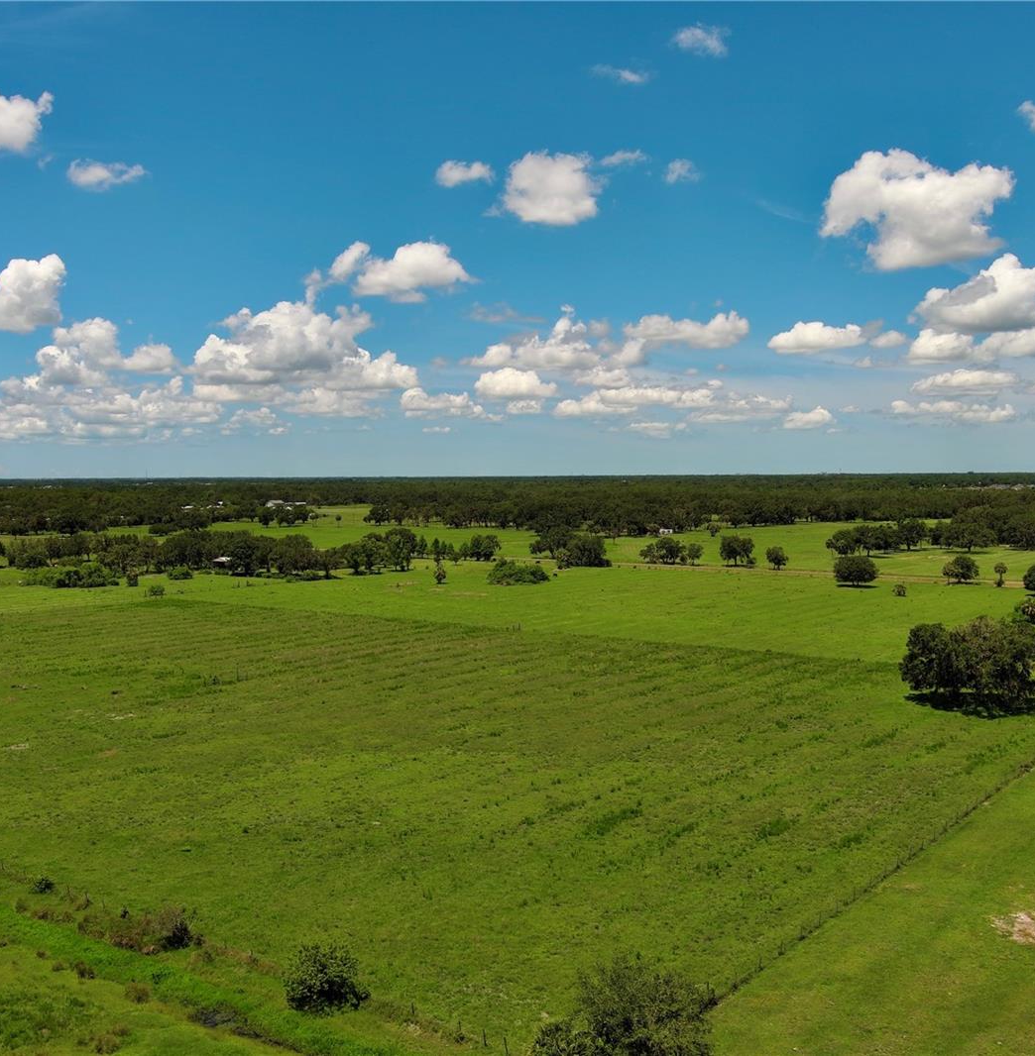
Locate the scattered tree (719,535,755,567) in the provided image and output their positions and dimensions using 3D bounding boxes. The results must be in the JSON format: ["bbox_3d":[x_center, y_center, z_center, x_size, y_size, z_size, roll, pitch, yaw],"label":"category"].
[{"bbox_3d":[83.910,8.840,486.550,13.270,11.120,12.740,0,2,0],"label":"scattered tree"}]

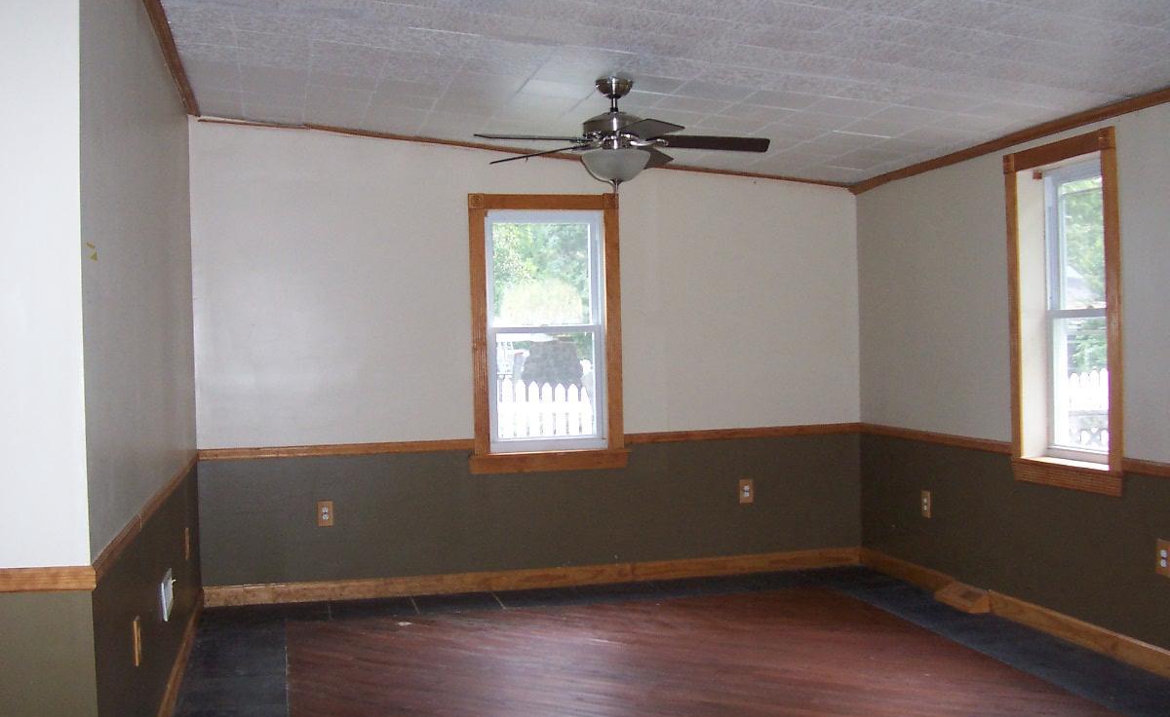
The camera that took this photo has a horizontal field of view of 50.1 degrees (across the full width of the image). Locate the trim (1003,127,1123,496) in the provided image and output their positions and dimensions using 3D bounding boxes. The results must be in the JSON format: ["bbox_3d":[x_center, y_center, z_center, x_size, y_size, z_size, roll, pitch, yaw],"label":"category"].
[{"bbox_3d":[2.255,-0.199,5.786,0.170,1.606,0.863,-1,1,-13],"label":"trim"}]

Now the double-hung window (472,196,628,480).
[{"bbox_3d":[-0.223,-0.155,7.373,0.940,1.626,0.045,-1,1,-13],"label":"double-hung window"}]

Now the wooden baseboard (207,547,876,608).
[{"bbox_3d":[-0.191,1.290,7.391,3.954,0.113,0.022,-1,1,-13],"label":"wooden baseboard"}]

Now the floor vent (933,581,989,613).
[{"bbox_3d":[1.912,1.207,6.340,0.115,0.090,0.385,-1,0,-13],"label":"floor vent"}]

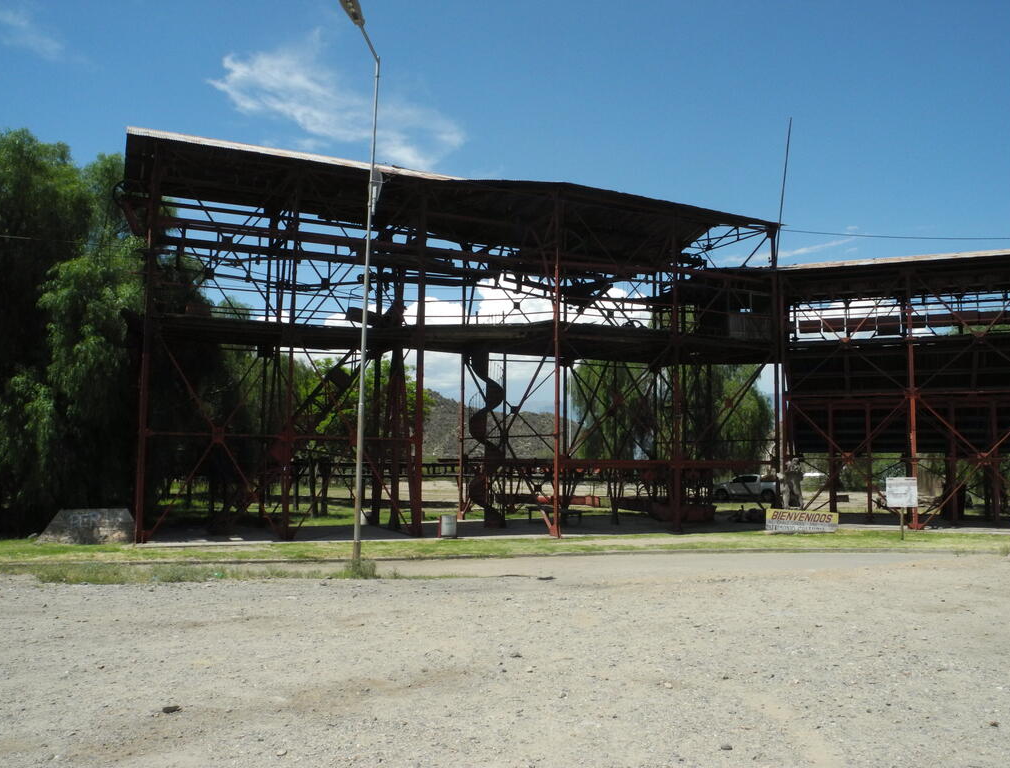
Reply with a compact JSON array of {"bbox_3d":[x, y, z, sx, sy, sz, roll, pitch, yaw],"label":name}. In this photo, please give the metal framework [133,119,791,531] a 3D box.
[{"bbox_3d":[-1.747,-0.546,32.784,23.400,12.300,9.600,2,-6,-21],"label":"metal framework"}]

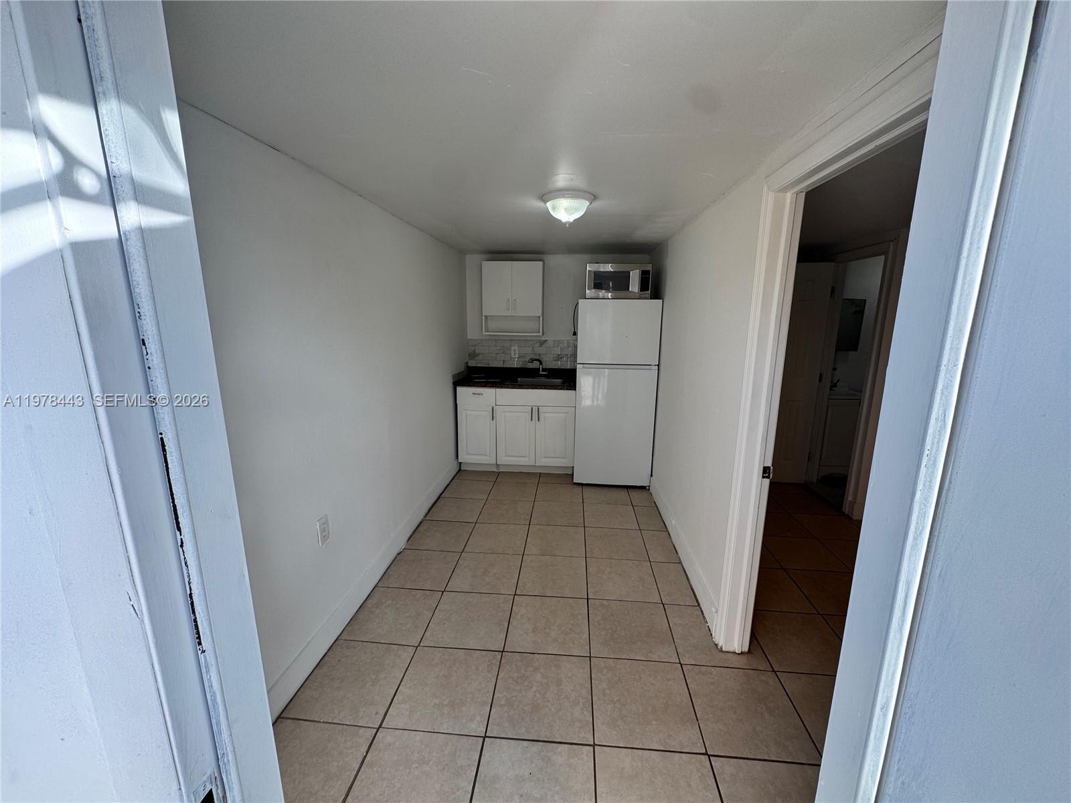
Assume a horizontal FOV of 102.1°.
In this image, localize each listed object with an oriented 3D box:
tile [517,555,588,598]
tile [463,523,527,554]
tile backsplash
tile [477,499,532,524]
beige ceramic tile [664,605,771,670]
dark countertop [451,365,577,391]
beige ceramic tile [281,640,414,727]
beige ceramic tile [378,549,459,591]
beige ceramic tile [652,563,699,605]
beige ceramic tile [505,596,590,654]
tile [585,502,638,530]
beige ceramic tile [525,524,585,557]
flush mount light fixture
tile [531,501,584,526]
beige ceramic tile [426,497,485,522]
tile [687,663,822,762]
[{"bbox_3d":[0.106,1.072,2.650,0.407,0.010,0.409,1,12,5],"label":"tile"},{"bbox_3d":[-0.271,0.990,3.122,0.413,0.010,0.413,1,12,5],"label":"tile"},{"bbox_3d":[-0.147,-0.516,4.648,1.187,0.301,0.012,1,12,5],"label":"tile backsplash"},{"bbox_3d":[-0.231,0.888,3.479,0.407,0.012,0.407,1,12,5],"label":"tile"},{"bbox_3d":[0.904,1.185,2.199,0.413,0.010,0.413,1,12,5],"label":"beige ceramic tile"},{"bbox_3d":[-0.182,-0.239,4.395,1.187,0.142,0.627,1,12,5],"label":"dark countertop"},{"bbox_3d":[-0.790,1.228,1.909,0.407,0.010,0.409,1,12,5],"label":"beige ceramic tile"},{"bbox_3d":[-0.716,1.058,2.723,0.407,0.010,0.409,1,12,5],"label":"beige ceramic tile"},{"bbox_3d":[0.820,1.083,2.588,0.188,0.010,0.409,1,12,5],"label":"beige ceramic tile"},{"bbox_3d":[0.069,1.157,2.244,0.407,0.010,0.409,1,12,5],"label":"beige ceramic tile"},{"bbox_3d":[0.599,0.915,3.456,0.413,0.010,0.413,1,12,5],"label":"tile"},{"bbox_3d":[0.143,0.987,3.057,0.407,0.010,0.409,1,12,5],"label":"beige ceramic tile"},{"bbox_3d":[0.167,-0.960,2.199,0.272,0.134,0.272,1,12,5],"label":"flush mount light fixture"},{"bbox_3d":[0.183,0.909,3.493,0.413,0.010,0.413,1,12,5],"label":"tile"},{"bbox_3d":[-0.650,0.895,3.566,0.413,0.010,0.413,1,12,5],"label":"beige ceramic tile"},{"bbox_3d":[0.853,1.259,1.767,0.407,0.012,0.407,1,12,5],"label":"tile"}]

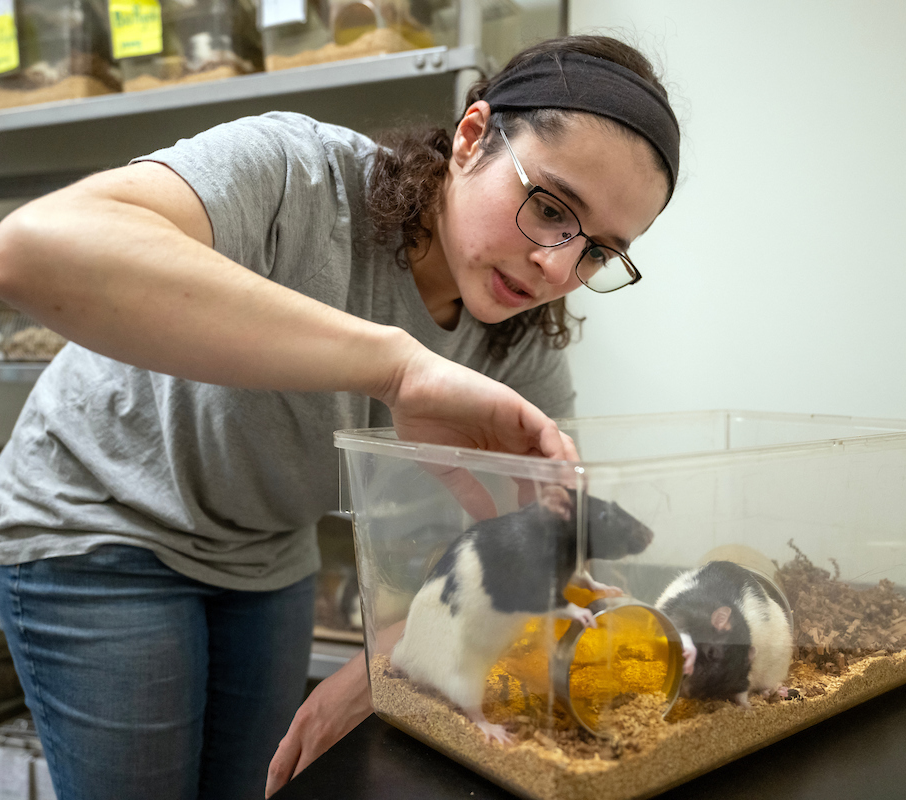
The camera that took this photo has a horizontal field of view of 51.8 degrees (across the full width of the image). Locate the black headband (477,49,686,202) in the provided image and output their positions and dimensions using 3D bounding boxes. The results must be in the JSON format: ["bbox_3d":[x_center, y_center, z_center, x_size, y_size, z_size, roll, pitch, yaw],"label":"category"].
[{"bbox_3d":[0.107,-0.227,0.828,0.203,0.068,0.166,8,-22,45],"label":"black headband"}]

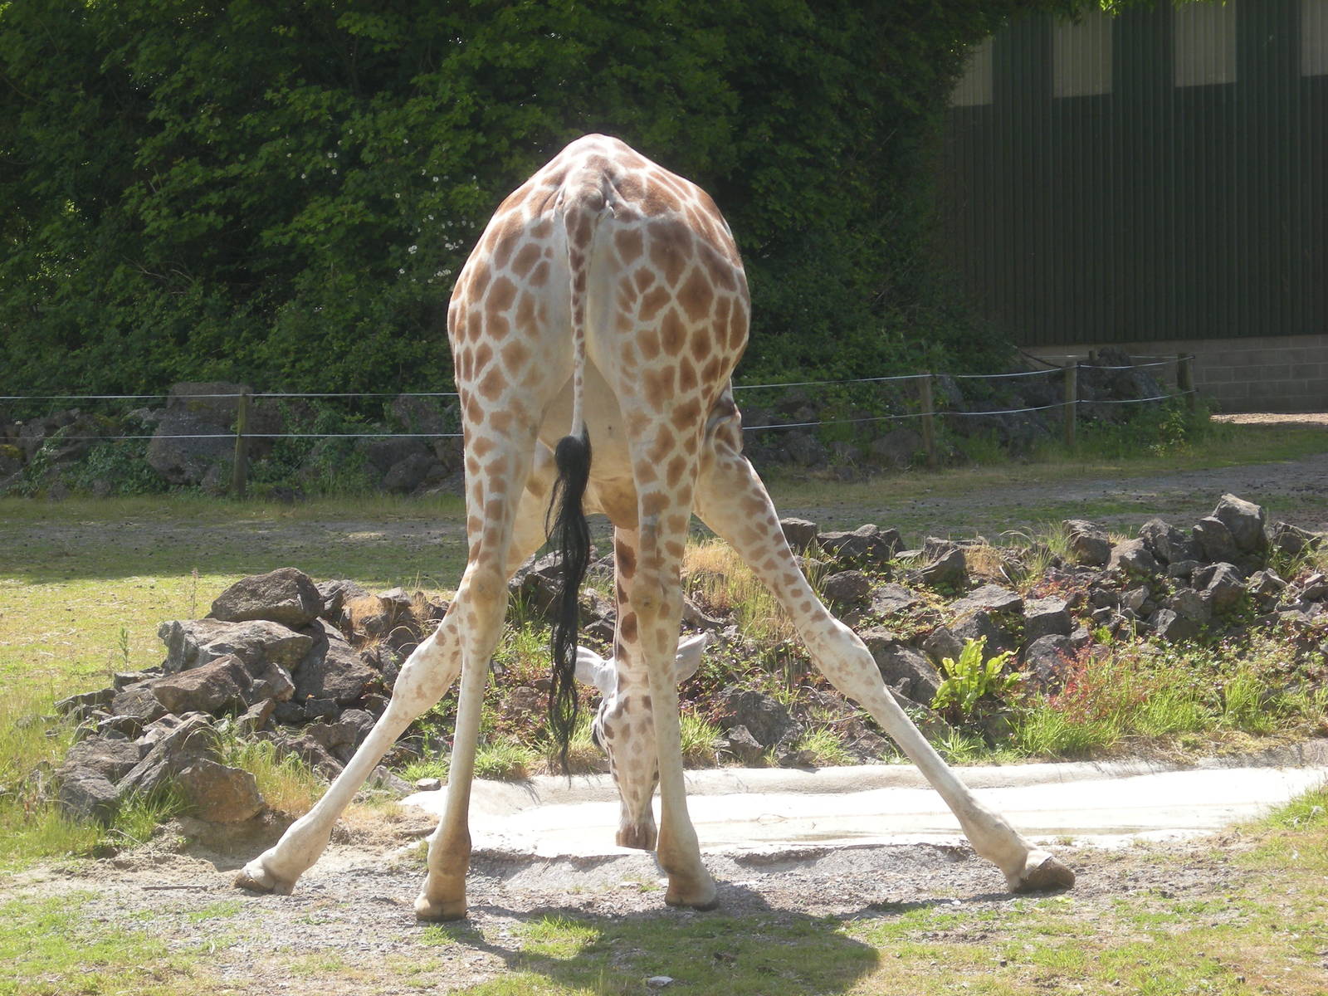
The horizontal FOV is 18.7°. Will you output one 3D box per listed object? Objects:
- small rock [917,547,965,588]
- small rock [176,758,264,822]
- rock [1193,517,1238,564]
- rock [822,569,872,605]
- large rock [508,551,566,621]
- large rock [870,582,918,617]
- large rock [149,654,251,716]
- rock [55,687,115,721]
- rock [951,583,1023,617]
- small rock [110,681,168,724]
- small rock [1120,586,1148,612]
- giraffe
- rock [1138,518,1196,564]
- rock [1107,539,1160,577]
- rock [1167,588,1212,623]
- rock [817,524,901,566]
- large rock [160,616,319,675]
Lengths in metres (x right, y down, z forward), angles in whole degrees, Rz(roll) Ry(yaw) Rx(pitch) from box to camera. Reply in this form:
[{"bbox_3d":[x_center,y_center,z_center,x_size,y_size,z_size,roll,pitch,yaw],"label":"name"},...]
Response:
[{"bbox_3d":[1.473,0.368,21.300,0.263,0.214,0.230,0,-1,0],"label":"small rock"},{"bbox_3d":[-1.683,1.113,15.300,0.335,0.236,0.270,0,-1,0],"label":"small rock"},{"bbox_3d":[2.998,0.234,21.900,0.248,0.259,0.210,0,-1,0],"label":"rock"},{"bbox_3d":[0.950,0.466,20.900,0.258,0.183,0.210,0,-1,0],"label":"rock"},{"bbox_3d":[-0.560,0.398,18.200,0.308,0.304,0.280,0,-1,0],"label":"large rock"},{"bbox_3d":[1.181,0.520,20.700,0.245,0.171,0.220,0,0,0],"label":"large rock"},{"bbox_3d":[-1.865,0.751,16.200,0.403,0.245,0.310,0,-1,0],"label":"large rock"},{"bbox_3d":[-2.573,0.917,17.900,0.272,0.152,0.220,0,0,0],"label":"rock"},{"bbox_3d":[1.655,0.525,20.700,0.373,0.171,0.290,0,-1,0],"label":"rock"},{"bbox_3d":[-2.281,0.886,17.500,0.257,0.180,0.220,0,-1,0],"label":"small rock"},{"bbox_3d":[2.418,0.520,20.700,0.149,0.139,0.130,0,0,0],"label":"small rock"},{"bbox_3d":[-0.040,0.070,13.100,2.650,2.420,2.500,0,-1,6],"label":"giraffe"},{"bbox_3d":[2.754,0.238,22.000,0.334,0.255,0.270,0,-1,0],"label":"rock"},{"bbox_3d":[2.219,0.284,19.000,0.244,0.181,0.220,0,-1,0],"label":"rock"},{"bbox_3d":[2.687,0.552,20.600,0.233,0.186,0.200,0,0,0],"label":"rock"},{"bbox_3d":[0.925,0.221,19.100,0.397,0.201,0.280,0,-1,0],"label":"rock"},{"bbox_3d":[-1.772,0.622,16.700,0.645,0.248,0.460,0,-1,0],"label":"large rock"}]

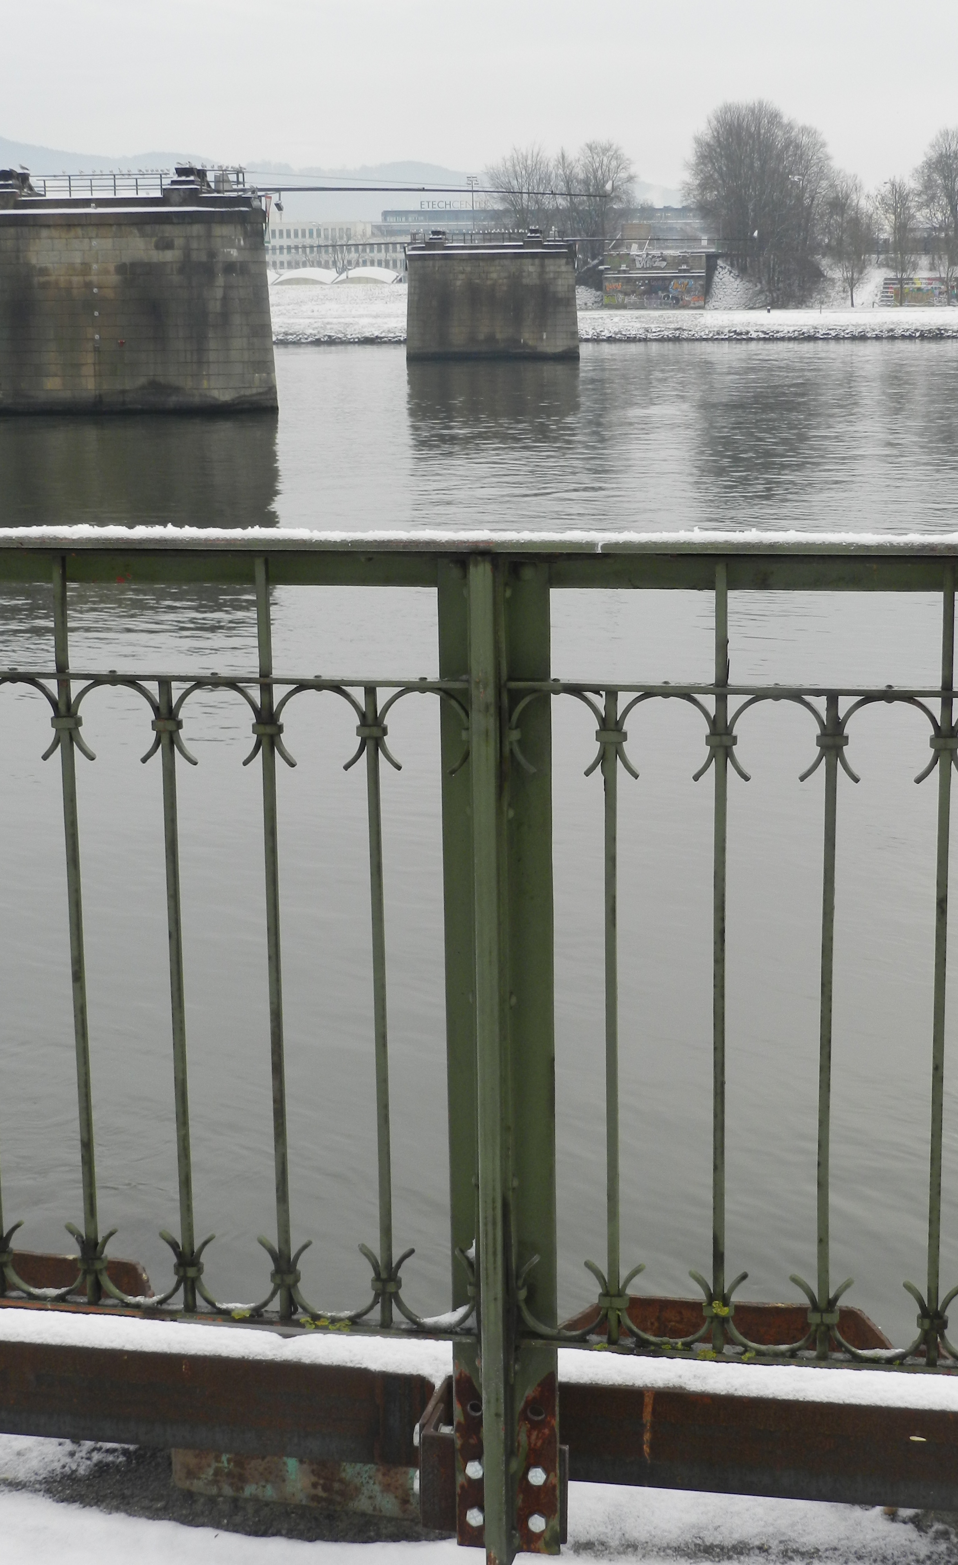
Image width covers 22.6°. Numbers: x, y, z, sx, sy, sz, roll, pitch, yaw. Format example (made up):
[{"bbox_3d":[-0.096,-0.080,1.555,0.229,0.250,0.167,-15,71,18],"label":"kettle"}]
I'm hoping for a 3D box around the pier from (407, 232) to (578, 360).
[{"bbox_3d":[1.058,-35.926,176.337,12.000,9.250,4.200,1,12,11],"label":"pier"}]

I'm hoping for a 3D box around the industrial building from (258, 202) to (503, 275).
[{"bbox_3d":[-21.329,-123.201,550.000,58.093,19.926,32.000,-2,11,-7],"label":"industrial building"}]

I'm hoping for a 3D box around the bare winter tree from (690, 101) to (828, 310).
[{"bbox_3d":[33.257,-68.689,284.000,16.074,23.232,15.000,-1,11,0],"label":"bare winter tree"}]

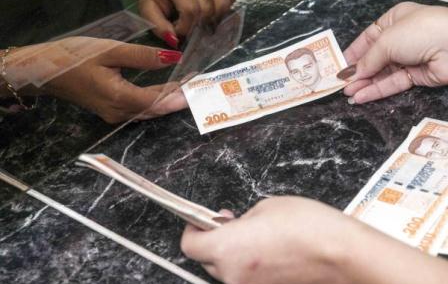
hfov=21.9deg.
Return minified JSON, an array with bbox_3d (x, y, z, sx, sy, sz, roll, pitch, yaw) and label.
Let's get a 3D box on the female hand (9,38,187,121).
[{"bbox_3d":[-0.118,-0.058,1.090,0.180,0.068,0.080,7,38,9],"label":"female hand"}]

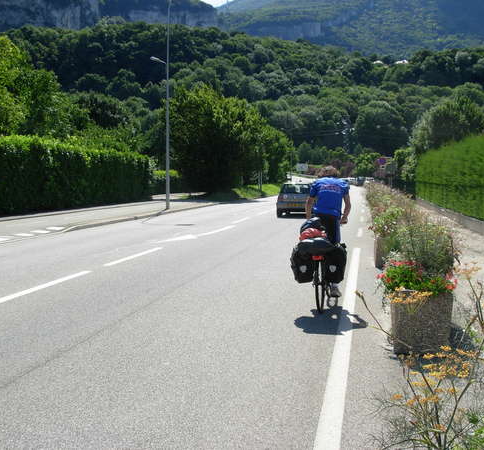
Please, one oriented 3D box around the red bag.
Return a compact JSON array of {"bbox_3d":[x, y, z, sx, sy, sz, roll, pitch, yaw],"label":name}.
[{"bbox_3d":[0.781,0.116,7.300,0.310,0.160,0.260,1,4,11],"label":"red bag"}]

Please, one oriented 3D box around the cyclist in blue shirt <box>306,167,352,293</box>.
[{"bbox_3d":[1.030,0.087,7.840,0.560,1.560,0.900,1,4,11],"label":"cyclist in blue shirt"}]

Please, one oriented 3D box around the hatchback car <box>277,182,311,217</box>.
[{"bbox_3d":[2.495,-1.075,27.314,1.630,1.390,3.750,1,4,11],"label":"hatchback car"}]

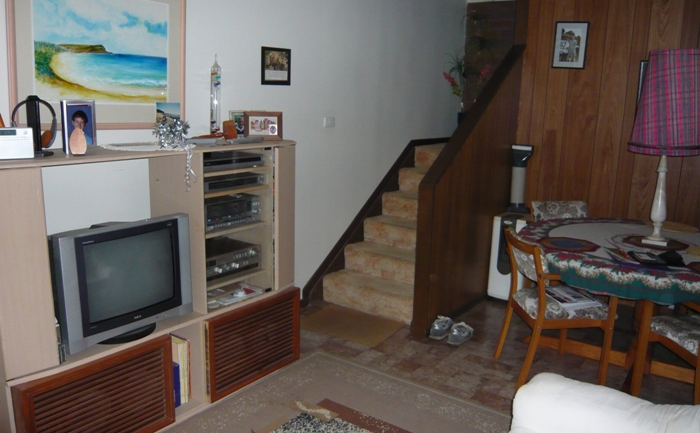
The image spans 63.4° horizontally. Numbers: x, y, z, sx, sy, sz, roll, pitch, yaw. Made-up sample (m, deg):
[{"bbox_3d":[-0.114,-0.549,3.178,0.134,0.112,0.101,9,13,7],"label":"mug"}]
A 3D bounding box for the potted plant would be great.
[{"bbox_3d":[1.074,-1.280,5.190,0.500,1.220,0.460,3,12,11],"label":"potted plant"}]

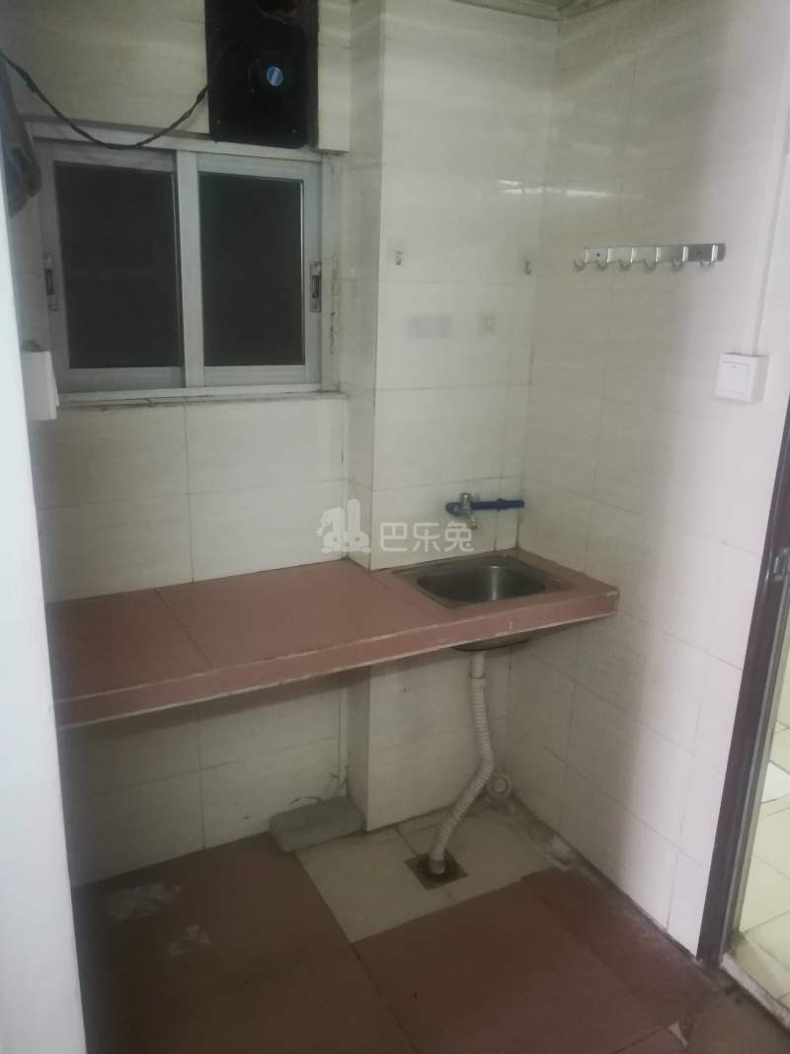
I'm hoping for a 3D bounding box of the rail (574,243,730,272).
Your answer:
[{"bbox_3d":[0.534,-0.587,1.724,0.036,0.055,0.411,-7,19,-28],"label":"rail"}]

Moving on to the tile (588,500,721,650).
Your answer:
[{"bbox_3d":[0.592,0.100,1.853,0.010,0.249,0.404,-7,18,-27],"label":"tile"}]

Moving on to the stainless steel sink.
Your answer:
[{"bbox_3d":[0.215,0.211,2.007,0.346,0.150,0.306,-7,19,-28],"label":"stainless steel sink"}]

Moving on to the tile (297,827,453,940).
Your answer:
[{"bbox_3d":[-0.058,0.917,2.053,0.285,0.010,0.330,-7,18,-27],"label":"tile"}]

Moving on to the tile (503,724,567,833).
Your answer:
[{"bbox_3d":[0.404,0.728,2.346,0.011,0.238,0.274,-7,19,-28],"label":"tile"}]

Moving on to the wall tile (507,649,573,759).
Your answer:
[{"bbox_3d":[0.409,0.492,2.264,0.010,0.244,0.282,-7,19,-28],"label":"wall tile"}]

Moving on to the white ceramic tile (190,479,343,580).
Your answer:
[{"bbox_3d":[-0.320,0.010,2.018,0.405,0.235,0.011,-7,19,-28],"label":"white ceramic tile"}]

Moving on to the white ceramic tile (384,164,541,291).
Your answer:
[{"bbox_3d":[0.161,-0.717,1.921,0.446,0.248,0.010,-7,19,-28],"label":"white ceramic tile"}]

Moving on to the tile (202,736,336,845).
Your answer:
[{"bbox_3d":[-0.340,0.733,2.210,0.397,0.245,0.010,-7,18,-27],"label":"tile"}]

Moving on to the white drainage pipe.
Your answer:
[{"bbox_3d":[0.179,0.603,2.074,0.196,0.635,0.089,-7,19,-28],"label":"white drainage pipe"}]

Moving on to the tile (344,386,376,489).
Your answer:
[{"bbox_3d":[-0.081,-0.226,1.986,0.010,0.245,0.138,-7,18,-27],"label":"tile"}]

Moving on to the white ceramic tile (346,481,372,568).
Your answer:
[{"bbox_3d":[-0.083,-0.003,2.072,0.011,0.222,0.124,-7,19,-28],"label":"white ceramic tile"}]

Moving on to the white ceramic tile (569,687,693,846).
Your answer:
[{"bbox_3d":[0.579,0.584,1.990,0.010,0.250,0.402,-7,18,-27],"label":"white ceramic tile"}]

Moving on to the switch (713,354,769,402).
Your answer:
[{"bbox_3d":[0.678,-0.292,1.549,0.034,0.086,0.086,-7,18,-27],"label":"switch"}]

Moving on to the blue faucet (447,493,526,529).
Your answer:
[{"bbox_3d":[0.270,-0.061,2.113,0.265,0.090,0.120,-7,19,-28],"label":"blue faucet"}]

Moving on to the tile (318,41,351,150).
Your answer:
[{"bbox_3d":[-0.139,-0.977,1.811,0.082,0.212,0.010,-7,18,-27],"label":"tile"}]

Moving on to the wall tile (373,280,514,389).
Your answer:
[{"bbox_3d":[0.127,-0.475,1.977,0.390,0.249,0.010,-7,19,-28],"label":"wall tile"}]

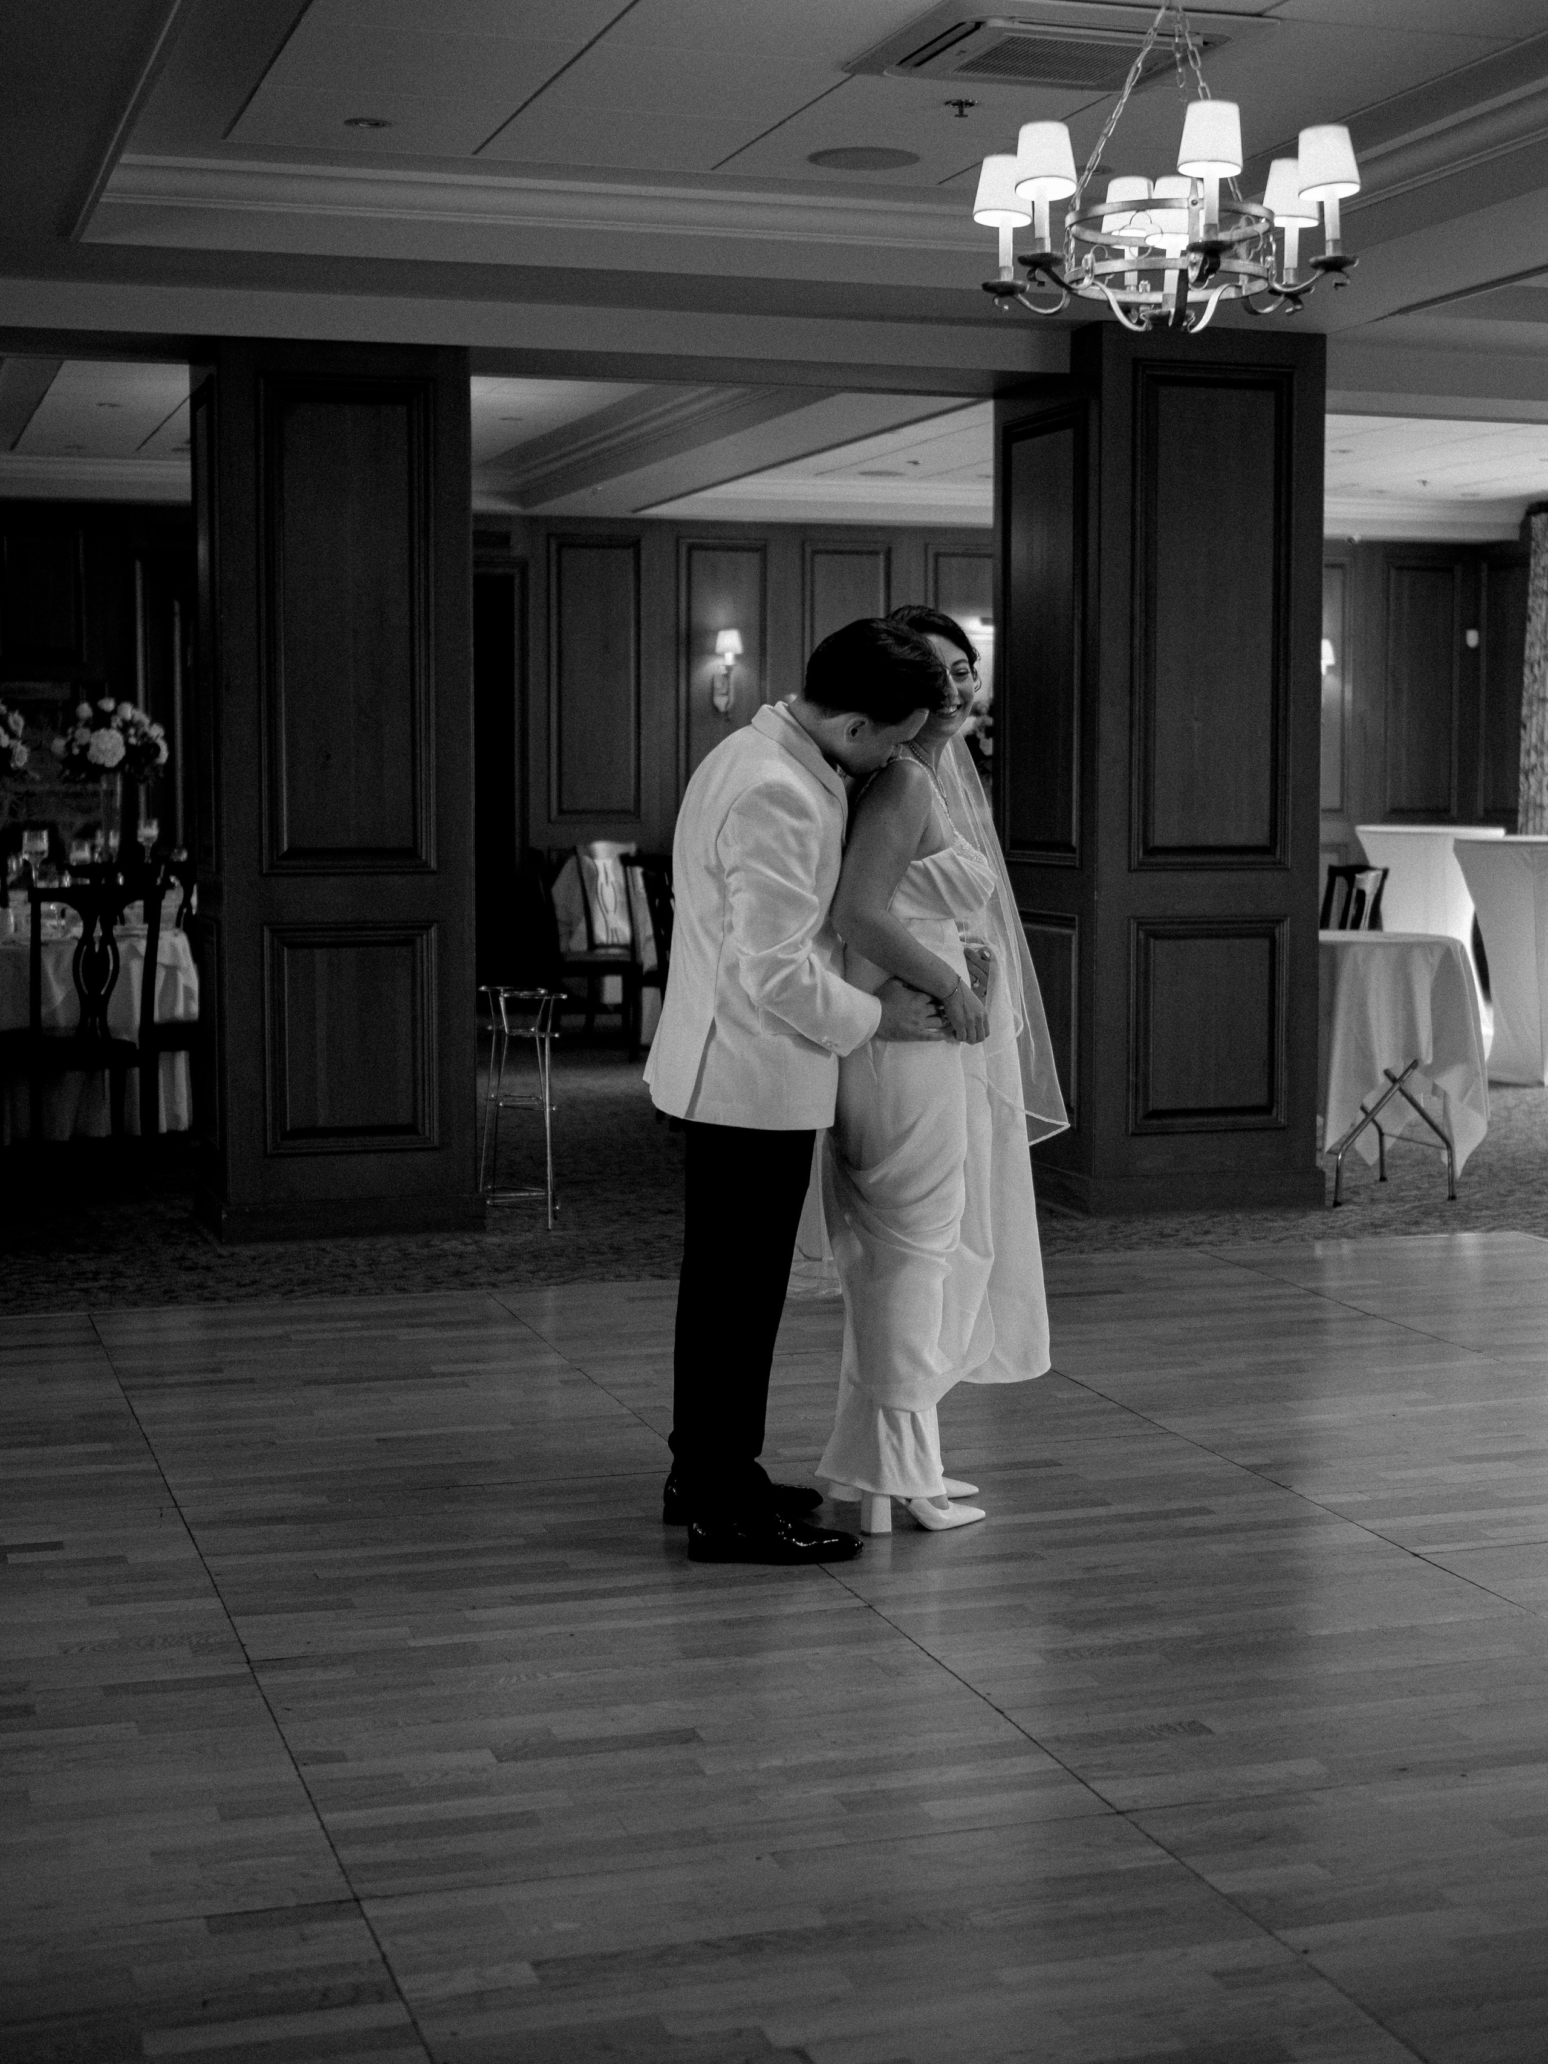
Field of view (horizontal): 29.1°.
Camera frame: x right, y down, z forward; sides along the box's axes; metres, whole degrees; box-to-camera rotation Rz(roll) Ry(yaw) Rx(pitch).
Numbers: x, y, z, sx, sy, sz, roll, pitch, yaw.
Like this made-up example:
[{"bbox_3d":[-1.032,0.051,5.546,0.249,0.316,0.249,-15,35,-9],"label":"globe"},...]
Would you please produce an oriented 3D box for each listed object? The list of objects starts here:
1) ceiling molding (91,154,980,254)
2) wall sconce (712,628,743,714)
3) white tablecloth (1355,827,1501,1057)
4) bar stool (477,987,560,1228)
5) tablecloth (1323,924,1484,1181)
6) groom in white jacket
[{"bbox_3d":[-0.314,-2.173,7.886,2.954,0.112,0.140,-2,6,-17],"label":"ceiling molding"},{"bbox_3d":[-0.256,-1.938,16.055,0.170,0.455,0.220,-2,6,-17],"label":"wall sconce"},{"bbox_3d":[3.105,-0.434,14.205,0.740,1.050,0.740,1,5,12],"label":"white tablecloth"},{"bbox_3d":[-0.747,0.229,8.894,0.260,0.700,0.260,0,5,-5],"label":"bar stool"},{"bbox_3d":[1.949,0.065,9.598,0.714,0.756,0.644,-2,6,-17],"label":"tablecloth"},{"bbox_3d":[0.050,0.088,5.330,0.574,1.641,0.500,-2,6,-23],"label":"groom in white jacket"}]

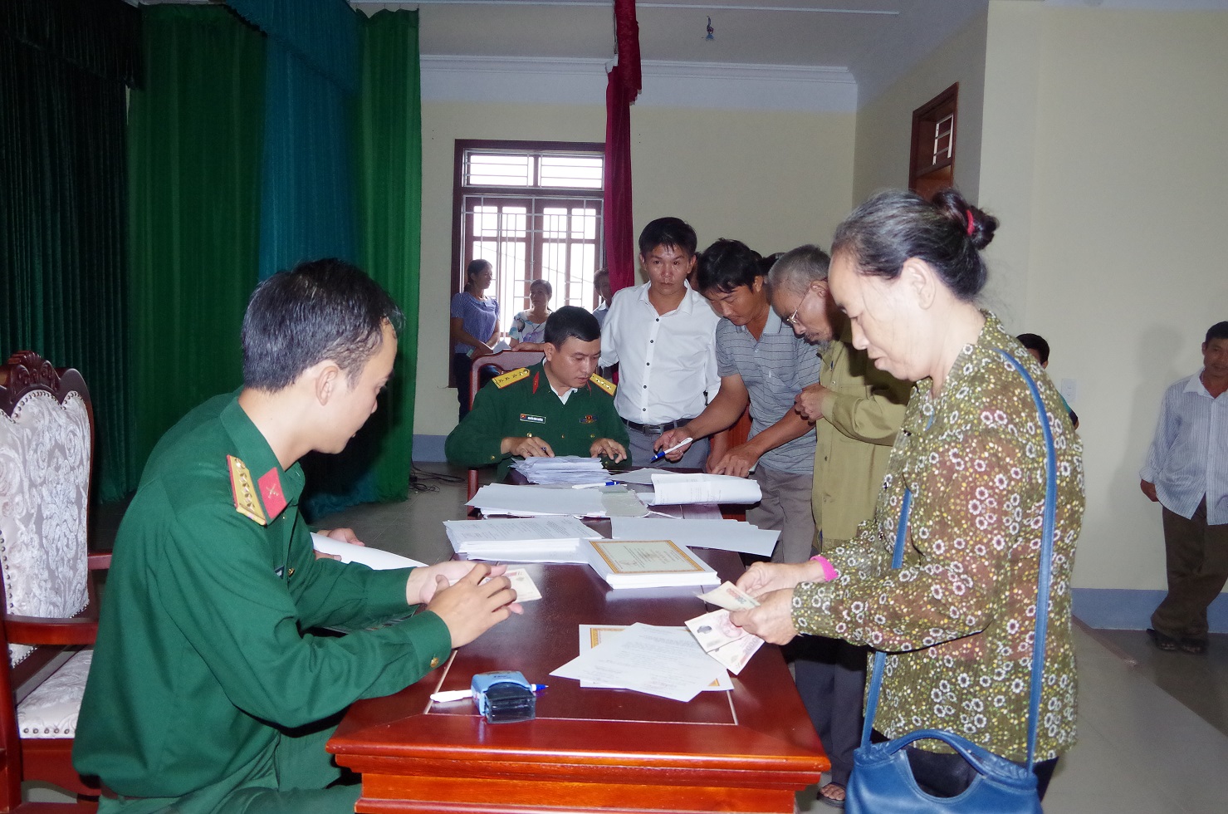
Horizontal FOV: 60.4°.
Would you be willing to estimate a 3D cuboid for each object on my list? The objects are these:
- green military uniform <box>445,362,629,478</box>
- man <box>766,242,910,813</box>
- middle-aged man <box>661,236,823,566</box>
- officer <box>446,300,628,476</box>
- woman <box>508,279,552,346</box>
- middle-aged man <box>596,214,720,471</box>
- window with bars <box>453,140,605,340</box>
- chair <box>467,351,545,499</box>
[{"bbox_3d":[-0.243,0.146,3.606,0.620,0.620,0.500,1,6,-5],"label":"green military uniform"},{"bbox_3d":[0.586,0.310,2.750,0.460,1.460,0.480,-2,7,-32],"label":"man"},{"bbox_3d":[0.445,0.253,3.117,0.480,1.490,0.550,7,8,43],"label":"middle-aged man"},{"bbox_3d":[-0.248,0.292,3.601,0.620,1.270,0.720,1,6,-5],"label":"officer"},{"bbox_3d":[-0.538,-0.205,7.524,0.450,1.420,0.420,3,6,9],"label":"woman"},{"bbox_3d":[0.158,0.141,3.632,0.460,1.590,0.320,3,6,15],"label":"middle-aged man"},{"bbox_3d":[-0.628,-1.116,8.027,1.185,1.780,0.150,2,6,0],"label":"window with bars"},{"bbox_3d":[-0.236,0.370,3.586,0.480,1.100,0.520,1,6,-11],"label":"chair"}]

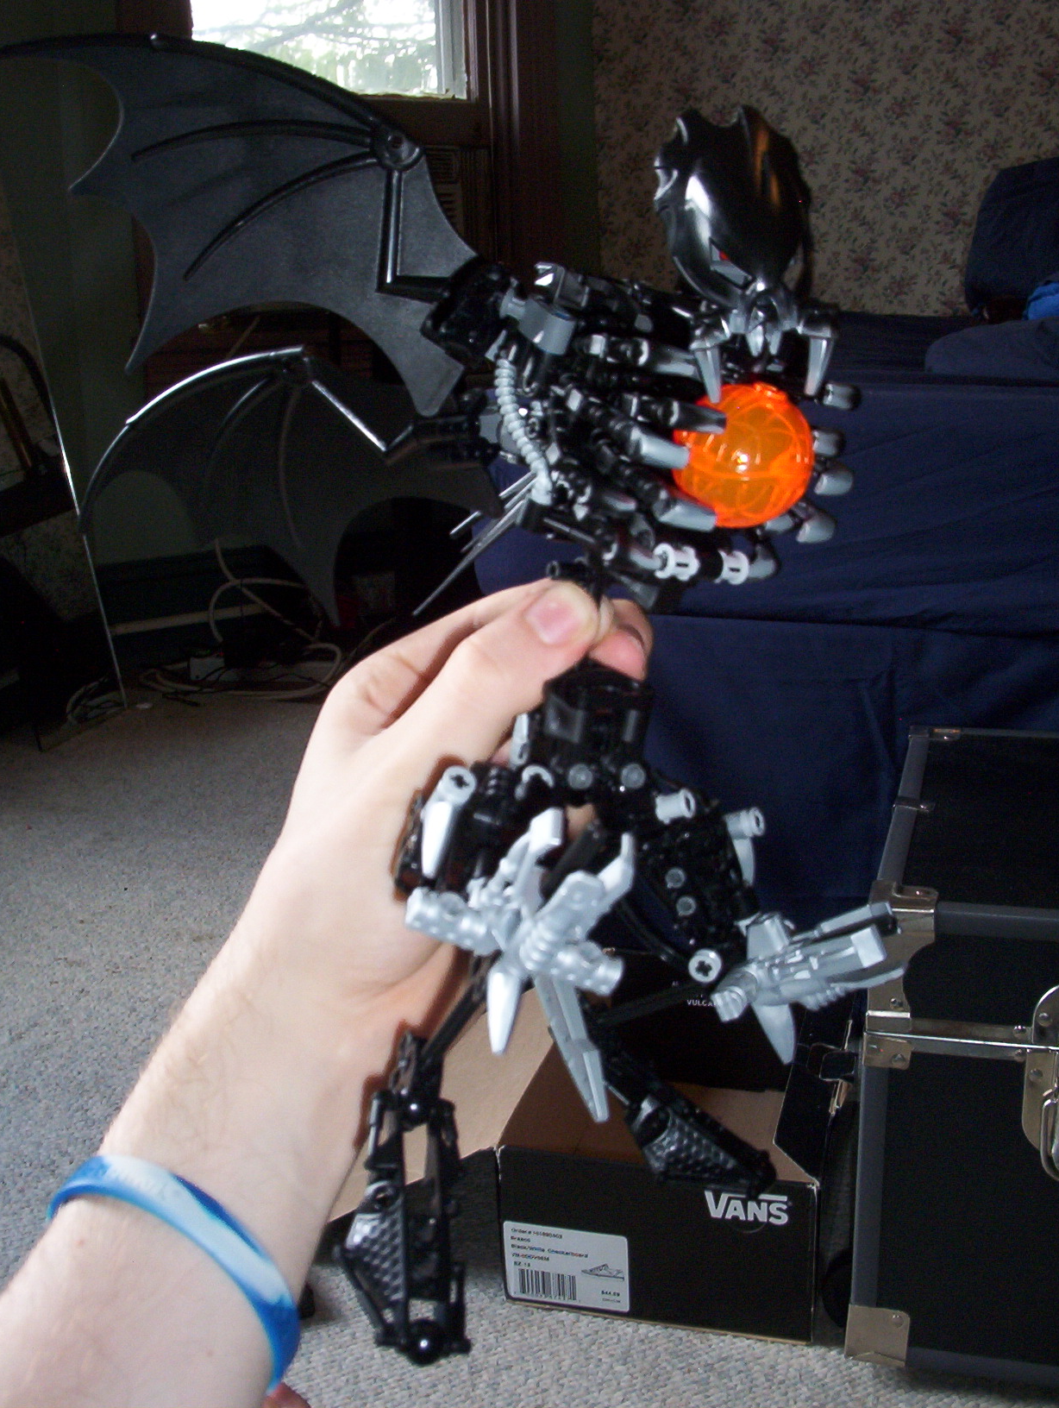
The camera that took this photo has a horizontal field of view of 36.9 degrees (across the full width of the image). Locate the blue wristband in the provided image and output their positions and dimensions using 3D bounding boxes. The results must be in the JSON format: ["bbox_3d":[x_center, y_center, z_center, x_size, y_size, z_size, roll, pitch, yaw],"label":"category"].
[{"bbox_3d":[-0.083,0.134,0.357,0.061,0.072,0.013,-8,23,21],"label":"blue wristband"}]

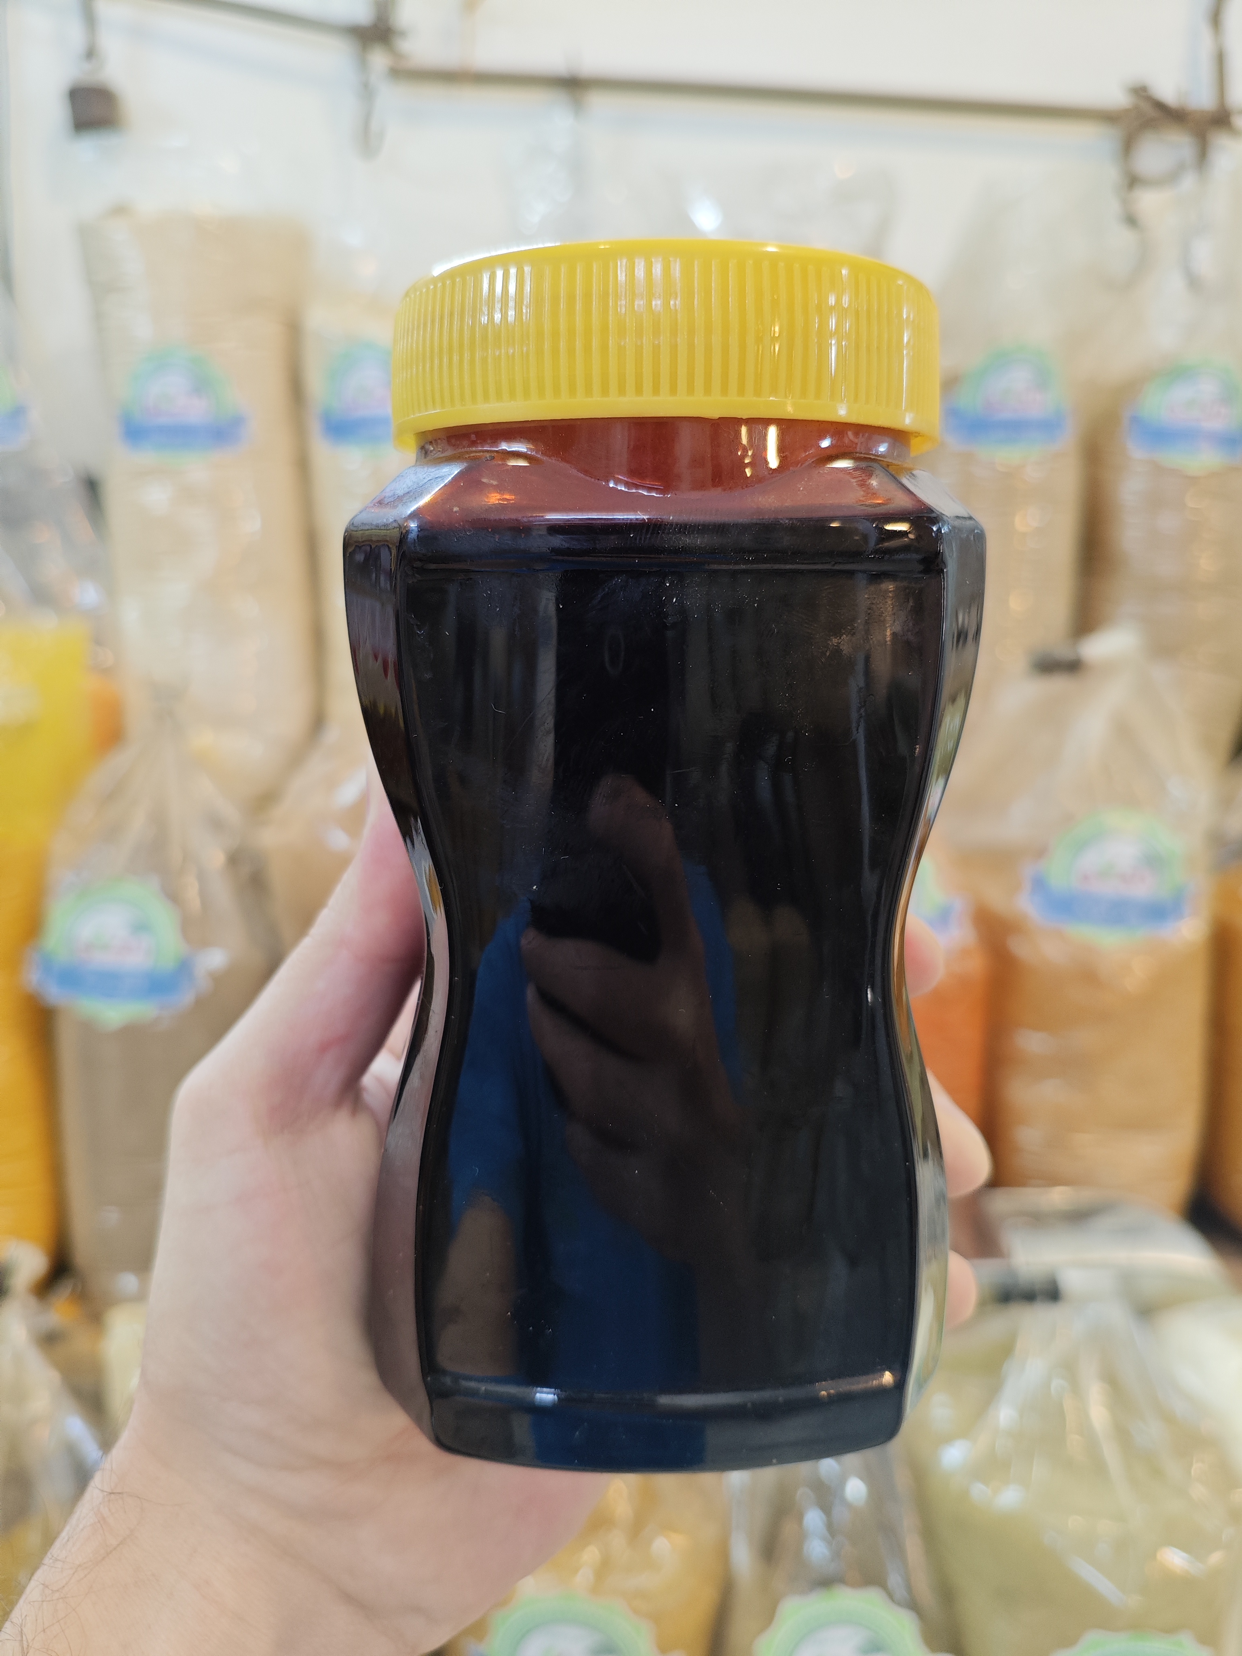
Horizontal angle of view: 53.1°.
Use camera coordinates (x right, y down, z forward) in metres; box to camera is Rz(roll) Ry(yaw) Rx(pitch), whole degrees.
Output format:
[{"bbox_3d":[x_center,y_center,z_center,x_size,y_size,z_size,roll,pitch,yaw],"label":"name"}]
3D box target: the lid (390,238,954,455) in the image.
[{"bbox_3d":[0.006,-0.065,0.179,0.077,0.021,0.077,0,11,0],"label":"lid"}]

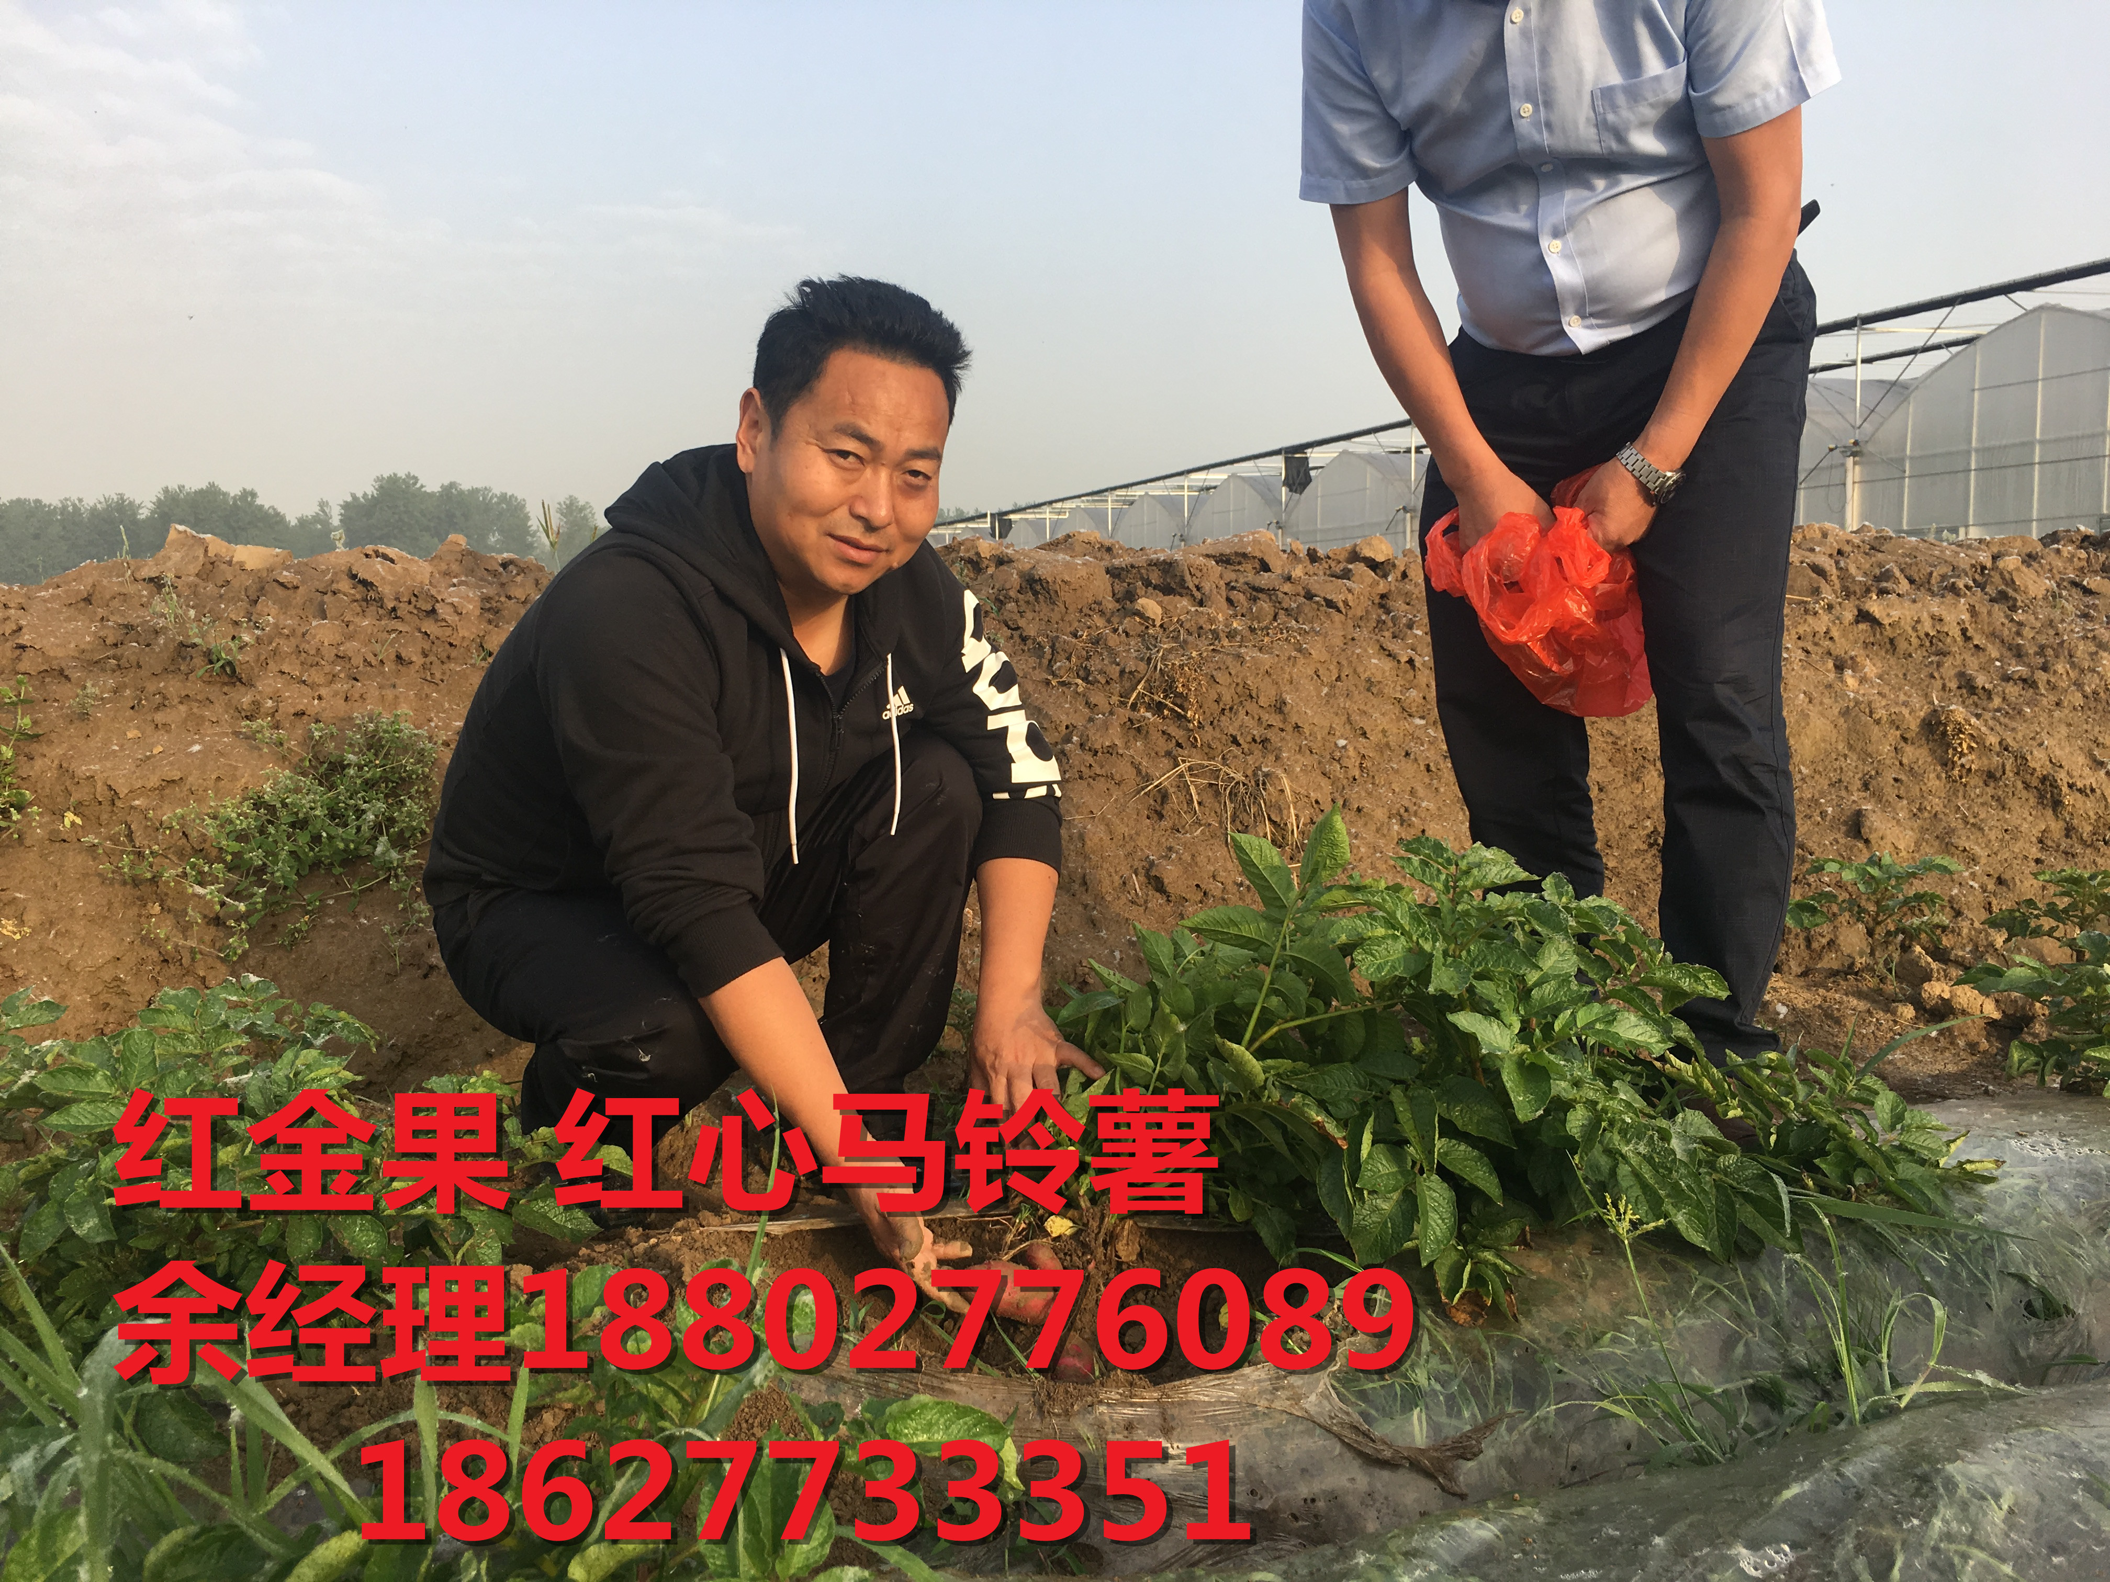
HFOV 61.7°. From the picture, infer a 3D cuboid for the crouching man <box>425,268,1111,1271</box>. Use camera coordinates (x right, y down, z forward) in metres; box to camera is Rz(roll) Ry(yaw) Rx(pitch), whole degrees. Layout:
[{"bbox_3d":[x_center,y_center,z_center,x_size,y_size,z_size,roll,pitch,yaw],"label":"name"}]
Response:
[{"bbox_3d":[-0.275,-0.010,1.640,0.530,0.870,0.690,-5,7,-42],"label":"crouching man"}]

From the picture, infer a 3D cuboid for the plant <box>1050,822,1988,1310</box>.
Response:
[{"bbox_3d":[0.420,0.215,1.640,0.800,0.360,0.480,-1,6,-10],"label":"plant"}]

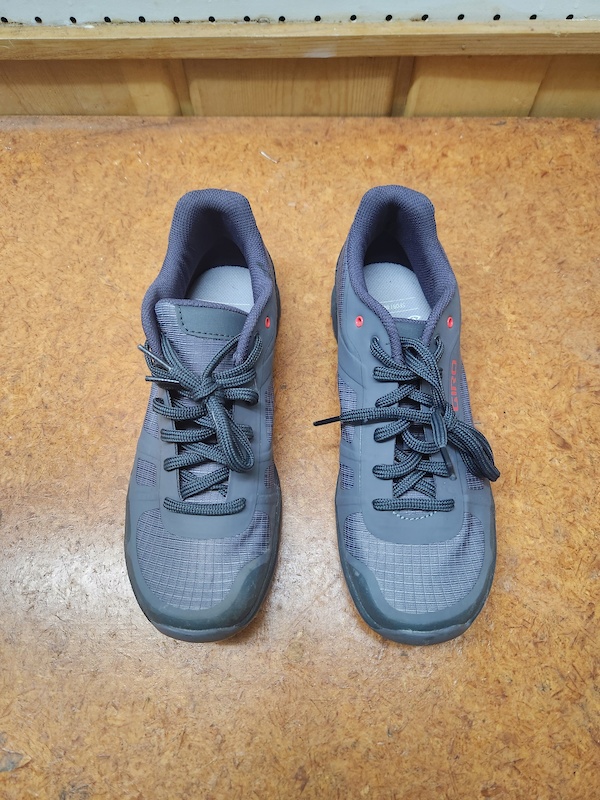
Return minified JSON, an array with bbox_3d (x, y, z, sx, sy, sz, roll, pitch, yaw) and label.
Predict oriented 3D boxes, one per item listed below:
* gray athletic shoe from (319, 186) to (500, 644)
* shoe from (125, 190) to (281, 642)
[{"bbox_3d":[0.072,-0.002,0.345,0.103,0.103,0.291,-1,63,0],"label":"gray athletic shoe"},{"bbox_3d":[-0.062,-0.003,0.345,0.102,0.106,0.291,-1,63,1],"label":"shoe"}]

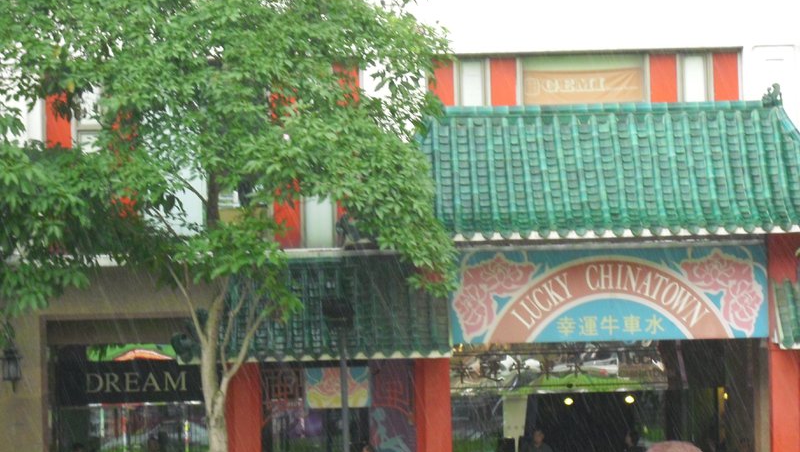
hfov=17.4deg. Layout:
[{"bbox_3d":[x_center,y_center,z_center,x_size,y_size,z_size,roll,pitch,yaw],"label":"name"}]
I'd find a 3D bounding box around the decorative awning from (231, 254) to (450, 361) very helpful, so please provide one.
[{"bbox_3d":[-1.166,1.311,42.000,4.050,1.750,1.350,-2,-2,0],"label":"decorative awning"}]

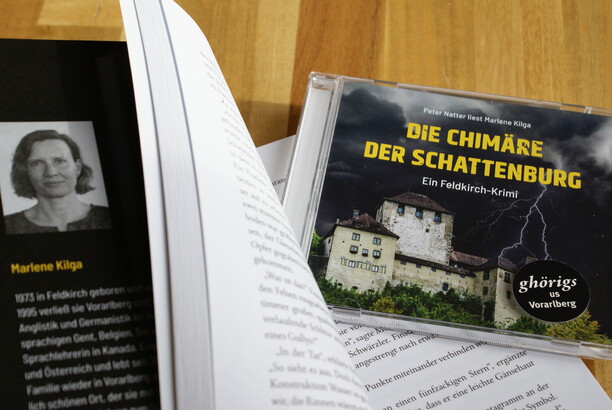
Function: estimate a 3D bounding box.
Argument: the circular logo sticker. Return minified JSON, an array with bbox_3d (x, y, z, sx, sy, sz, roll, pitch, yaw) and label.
[{"bbox_3d":[0.096,0.033,0.446,0.030,0.001,0.030,-2,51,-2],"label":"circular logo sticker"}]

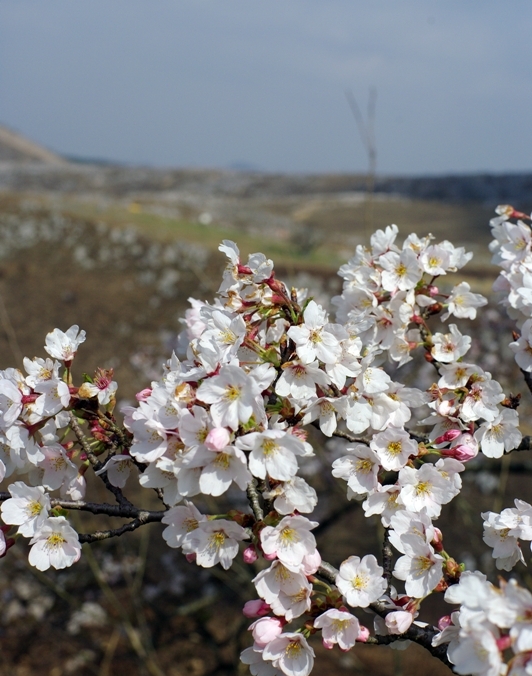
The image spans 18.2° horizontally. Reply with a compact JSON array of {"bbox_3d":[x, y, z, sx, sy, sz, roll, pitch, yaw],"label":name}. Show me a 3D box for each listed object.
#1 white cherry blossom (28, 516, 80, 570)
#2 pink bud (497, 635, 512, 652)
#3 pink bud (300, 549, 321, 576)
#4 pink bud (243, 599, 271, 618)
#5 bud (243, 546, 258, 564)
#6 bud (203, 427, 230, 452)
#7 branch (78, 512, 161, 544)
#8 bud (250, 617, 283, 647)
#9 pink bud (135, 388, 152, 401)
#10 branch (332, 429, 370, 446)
[{"bbox_3d":[-0.127,0.123,1.000,0.032,0.032,0.016,-1,13,-7],"label":"white cherry blossom"},{"bbox_3d":[0.144,0.183,1.000,0.014,0.009,0.009,-25,0,18],"label":"pink bud"},{"bbox_3d":[0.026,0.135,1.000,0.013,0.017,0.013,-6,12,0],"label":"pink bud"},{"bbox_3d":[-0.006,0.187,1.150,0.021,0.013,0.013,-9,0,-15],"label":"pink bud"},{"bbox_3d":[-0.009,0.131,1.000,0.009,0.011,0.009,15,-9,0],"label":"bud"},{"bbox_3d":[-0.032,0.067,1.100,0.018,0.015,0.015,-47,0,-35],"label":"bud"},{"bbox_3d":[-0.087,0.114,1.000,0.053,0.011,0.012,-16,0,0],"label":"branch"},{"bbox_3d":[0.000,0.201,1.140,0.022,0.019,0.019,-45,0,-29],"label":"bud"},{"bbox_3d":[-0.075,0.035,1.020,0.011,0.008,0.008,-15,0,-9],"label":"pink bud"},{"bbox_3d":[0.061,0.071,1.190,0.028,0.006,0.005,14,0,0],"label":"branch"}]

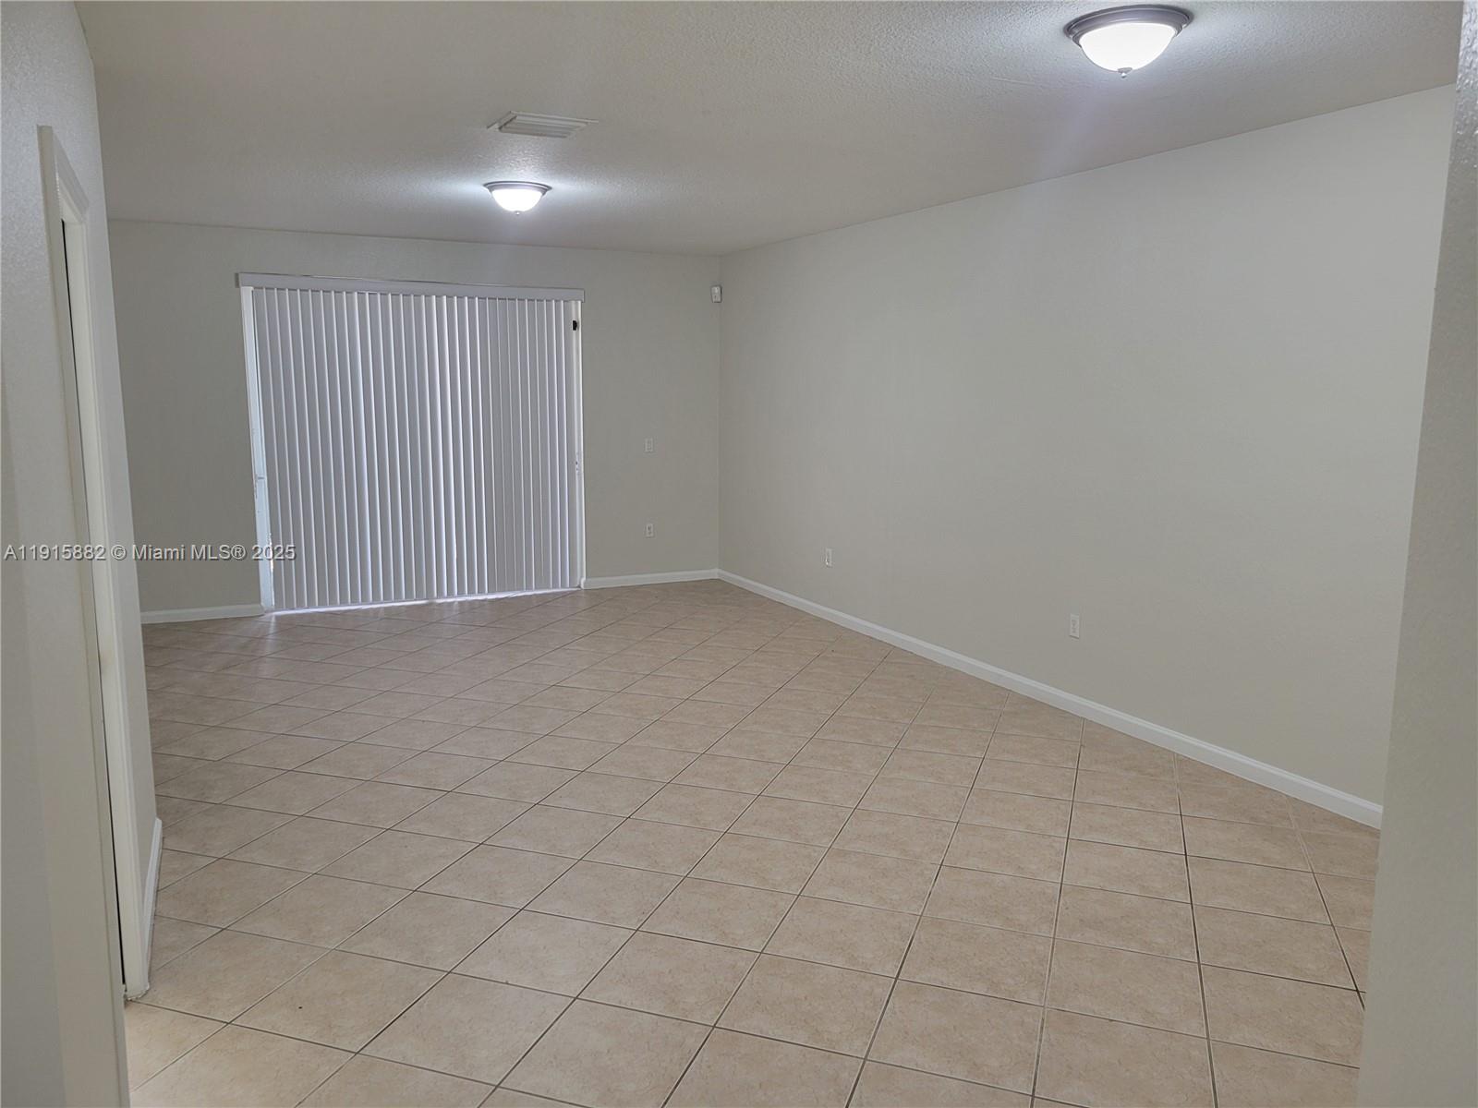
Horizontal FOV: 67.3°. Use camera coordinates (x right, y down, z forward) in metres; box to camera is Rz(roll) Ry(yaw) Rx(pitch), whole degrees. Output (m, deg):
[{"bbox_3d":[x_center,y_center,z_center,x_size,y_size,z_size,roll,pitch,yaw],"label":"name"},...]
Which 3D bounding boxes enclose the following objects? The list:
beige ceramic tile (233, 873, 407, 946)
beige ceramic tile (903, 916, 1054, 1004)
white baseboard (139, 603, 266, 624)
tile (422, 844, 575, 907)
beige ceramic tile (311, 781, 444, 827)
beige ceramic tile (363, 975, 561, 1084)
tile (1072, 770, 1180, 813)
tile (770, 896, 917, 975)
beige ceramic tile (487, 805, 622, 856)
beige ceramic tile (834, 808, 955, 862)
[{"bbox_3d":[-1.353,1.158,3.634,0.405,0.010,0.405,3,9,19],"label":"beige ceramic tile"},{"bbox_3d":[0.707,1.197,3.270,0.400,0.010,0.400,3,9,19],"label":"beige ceramic tile"},{"bbox_3d":[-3.869,0.423,8.015,0.861,0.083,0.014,-4,10,-26],"label":"white baseboard"},{"bbox_3d":[-0.829,1.122,3.893,0.405,0.010,0.405,3,9,19],"label":"tile"},{"bbox_3d":[-1.466,1.020,4.537,0.405,0.010,0.405,3,9,19],"label":"beige ceramic tile"},{"bbox_3d":[-0.712,1.259,2.994,0.405,0.010,0.405,3,9,19],"label":"beige ceramic tile"},{"bbox_3d":[1.625,0.993,4.645,0.400,0.010,0.400,3,9,19],"label":"tile"},{"bbox_3d":[0.334,1.196,3.472,0.404,0.010,0.404,3,9,19],"label":"tile"},{"bbox_3d":[-0.698,1.065,4.277,0.405,0.010,0.405,3,9,19],"label":"beige ceramic tile"},{"bbox_3d":[0.603,1.078,4.255,0.405,0.010,0.405,3,9,19],"label":"beige ceramic tile"}]

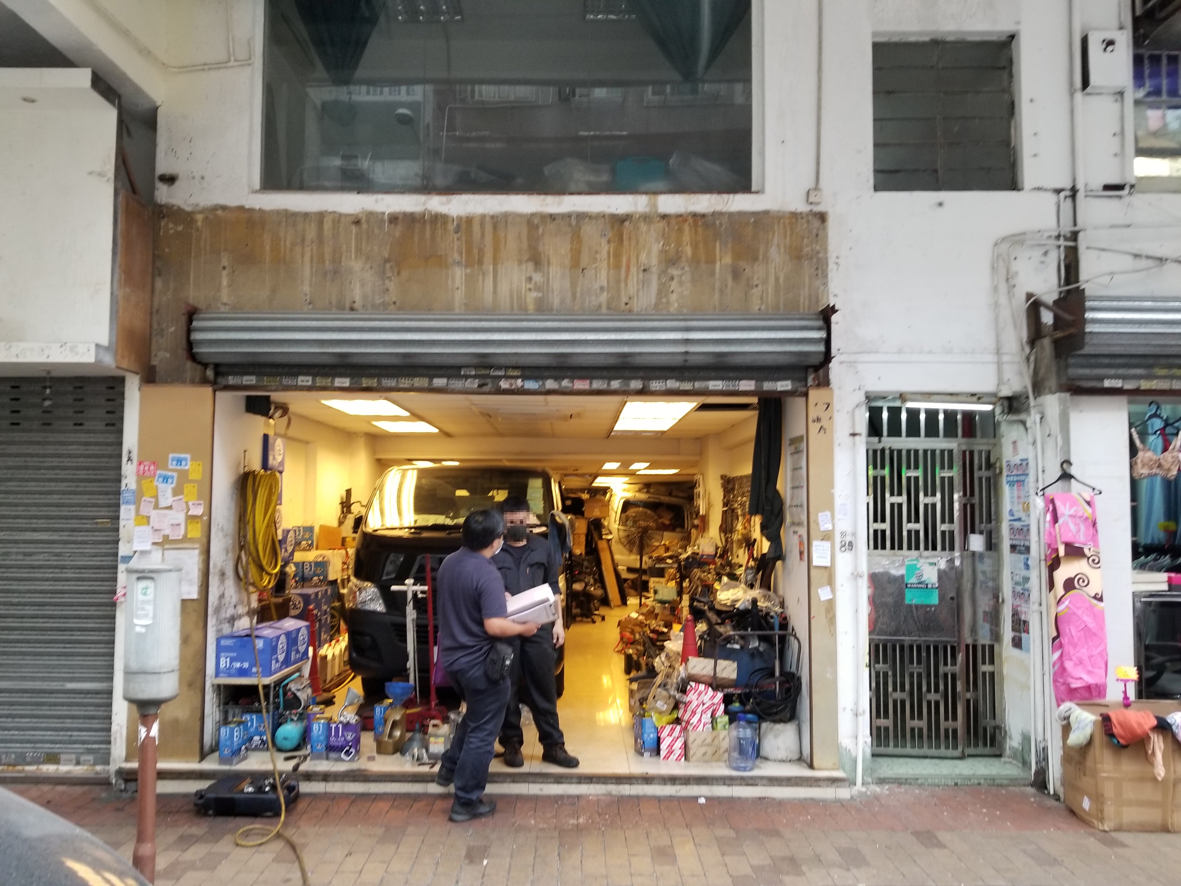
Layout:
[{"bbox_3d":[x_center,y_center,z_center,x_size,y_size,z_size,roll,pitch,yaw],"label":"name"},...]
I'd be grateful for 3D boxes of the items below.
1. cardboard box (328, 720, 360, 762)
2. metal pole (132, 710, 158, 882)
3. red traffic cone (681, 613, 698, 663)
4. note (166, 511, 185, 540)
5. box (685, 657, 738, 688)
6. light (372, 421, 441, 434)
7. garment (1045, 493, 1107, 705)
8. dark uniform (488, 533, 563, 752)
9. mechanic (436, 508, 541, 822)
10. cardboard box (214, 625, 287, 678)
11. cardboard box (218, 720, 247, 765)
[{"bbox_3d":[-1.492,1.815,5.422,0.185,0.230,0.100,0,-3,0],"label":"cardboard box"},{"bbox_3d":[-1.991,1.623,3.970,0.082,0.840,0.082,0,-4,2],"label":"metal pole"},{"bbox_3d":[0.742,1.644,6.604,0.370,0.740,0.370,0,-3,0],"label":"red traffic cone"},{"bbox_3d":[-2.530,0.504,5.411,0.105,0.170,0.010,0,-4,2],"label":"note"},{"bbox_3d":[0.785,1.481,5.768,0.320,0.130,0.130,6,-41,1],"label":"box"},{"bbox_3d":[-1.704,-0.179,8.271,0.500,0.070,1.200,0,-4,-1],"label":"light"},{"bbox_3d":[2.782,0.890,5.080,0.330,1.200,0.100,0,-4,2],"label":"garment"},{"bbox_3d":[-0.395,1.218,5.460,0.460,1.330,0.320,0,-4,6],"label":"dark uniform"},{"bbox_3d":[-0.606,1.233,5.060,0.500,1.700,0.480,3,-5,-30],"label":"mechanic"},{"bbox_3d":[-2.156,1.347,5.676,0.345,0.238,0.300,0,-3,0],"label":"cardboard box"},{"bbox_3d":[-2.147,1.802,5.359,0.098,0.240,0.165,0,-3,8],"label":"cardboard box"}]

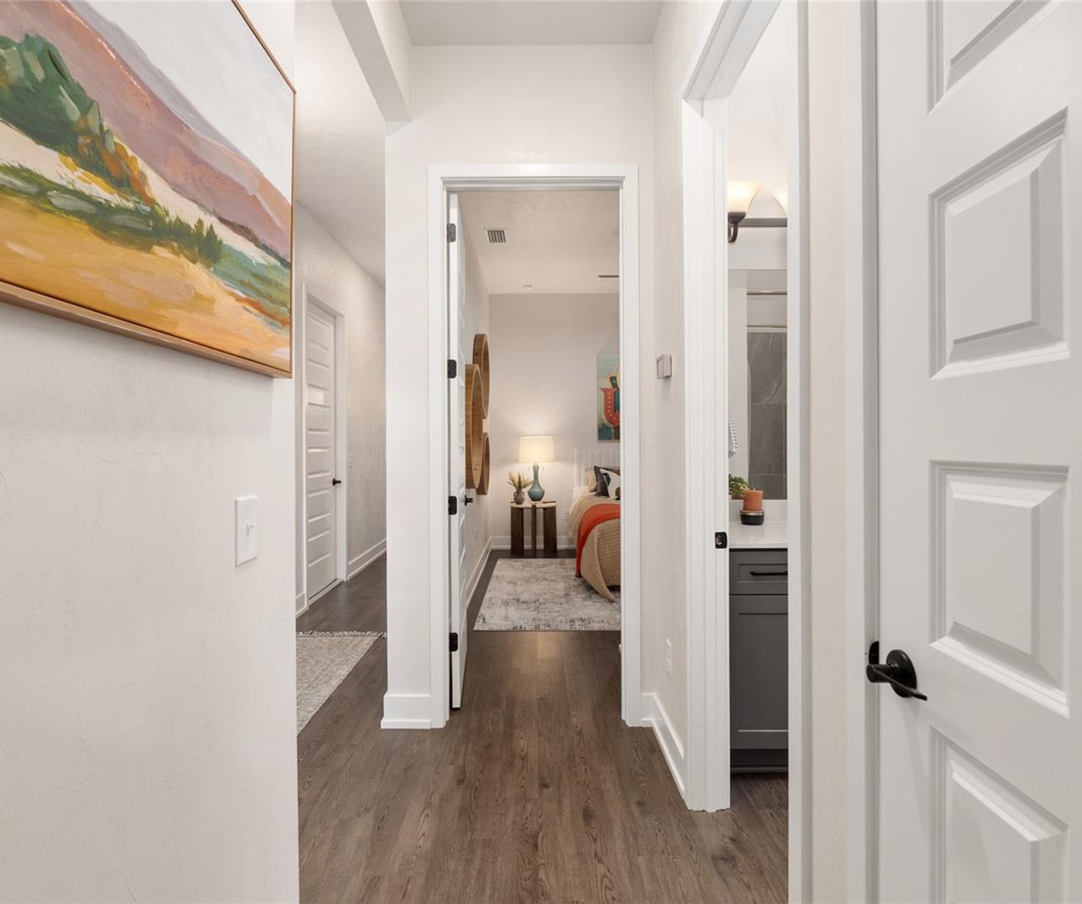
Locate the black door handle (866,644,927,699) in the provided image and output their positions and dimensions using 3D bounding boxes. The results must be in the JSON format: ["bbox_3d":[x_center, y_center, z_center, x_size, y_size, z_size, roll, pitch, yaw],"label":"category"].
[{"bbox_3d":[0.480,0.311,0.755,0.055,0.068,0.160,0,0,0],"label":"black door handle"}]

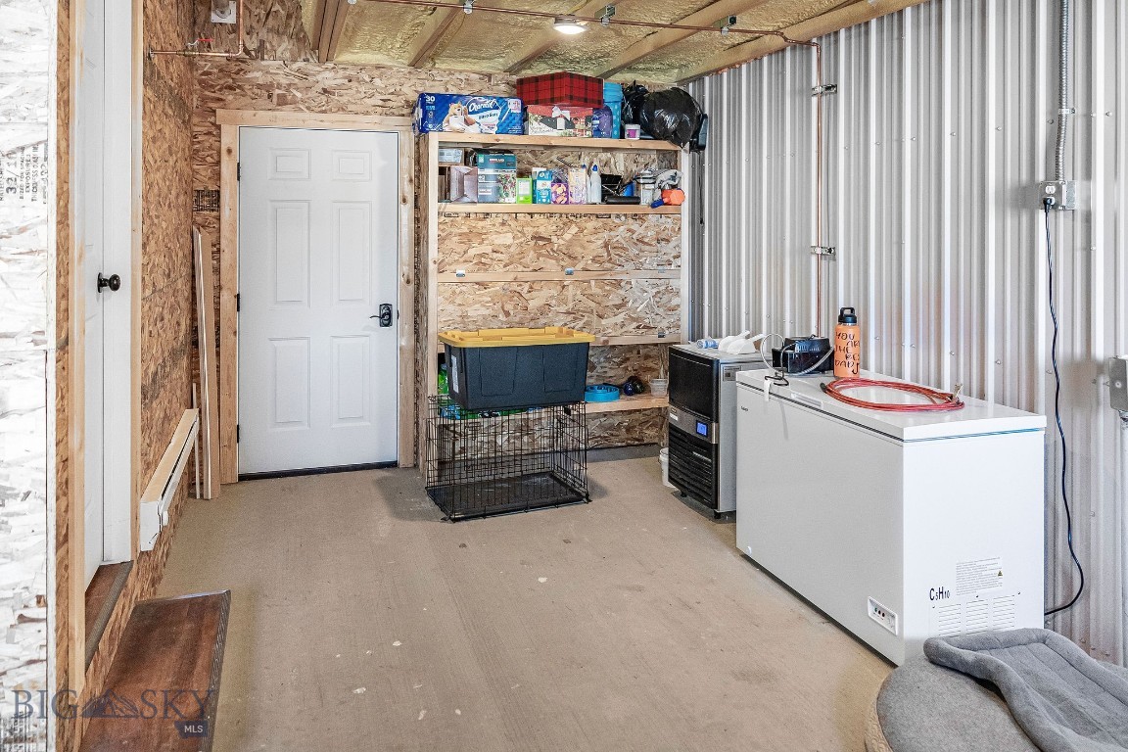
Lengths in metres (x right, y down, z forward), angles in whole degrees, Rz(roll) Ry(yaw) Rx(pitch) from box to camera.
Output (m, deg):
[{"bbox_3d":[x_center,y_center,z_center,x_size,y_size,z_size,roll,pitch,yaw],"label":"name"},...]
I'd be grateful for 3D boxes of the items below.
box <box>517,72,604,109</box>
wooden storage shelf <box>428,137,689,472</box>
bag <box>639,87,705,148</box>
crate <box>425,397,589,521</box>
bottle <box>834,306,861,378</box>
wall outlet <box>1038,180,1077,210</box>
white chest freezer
[{"bbox_3d":[-0.020,-1.690,4.540,0.360,0.190,0.310,5,9,38],"label":"box"},{"bbox_3d":[-0.050,-0.400,4.600,1.580,1.960,0.400,-2,7,-18],"label":"wooden storage shelf"},{"bbox_3d":[0.655,-1.570,4.560,0.380,0.350,0.350,-2,7,-18],"label":"bag"},{"bbox_3d":[-0.315,0.400,4.120,0.760,0.530,0.510,-3,8,-22],"label":"crate"},{"bbox_3d":[1.180,-0.142,3.130,0.104,0.295,0.104,3,7,21],"label":"bottle"},{"bbox_3d":[1.770,-0.650,2.710,0.055,0.105,0.105,-3,8,-22],"label":"wall outlet"},{"bbox_3d":[1.200,0.470,2.970,0.570,0.820,0.970,-2,7,-19],"label":"white chest freezer"}]

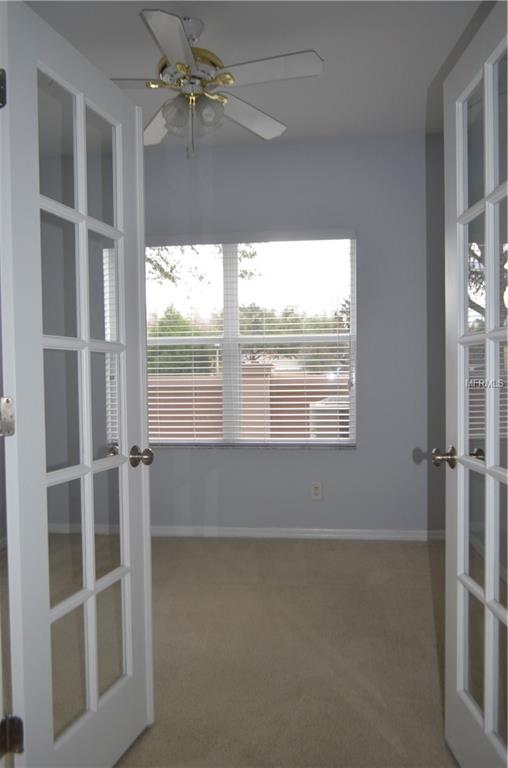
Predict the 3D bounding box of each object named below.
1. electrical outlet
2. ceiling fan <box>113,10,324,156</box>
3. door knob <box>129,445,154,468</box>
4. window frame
[{"bbox_3d":[0.430,0.741,3.954,0.073,0.117,0.013,-1,1,4],"label":"electrical outlet"},{"bbox_3d":[-0.272,-1.317,2.538,1.140,0.610,1.140,-1,1,4],"label":"ceiling fan"},{"bbox_3d":[-0.348,0.230,1.812,0.062,0.066,0.066,0,2,18],"label":"door knob"},{"bbox_3d":[-0.169,-0.306,4.018,1.750,1.475,0.110,-1,1,4],"label":"window frame"}]

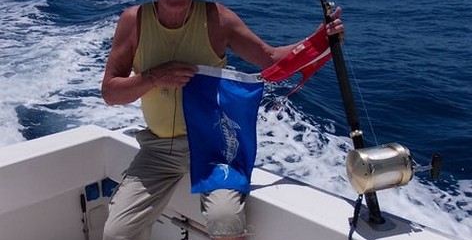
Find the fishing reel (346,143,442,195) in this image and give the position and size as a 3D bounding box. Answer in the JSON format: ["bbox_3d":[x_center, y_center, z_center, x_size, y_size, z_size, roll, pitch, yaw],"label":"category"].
[{"bbox_3d":[0.507,0.148,1.661,0.245,0.145,0.185,-11,-4,-18],"label":"fishing reel"}]

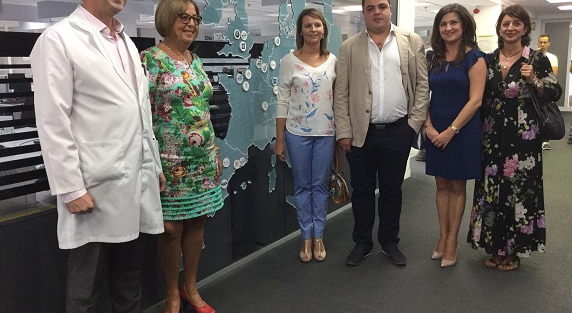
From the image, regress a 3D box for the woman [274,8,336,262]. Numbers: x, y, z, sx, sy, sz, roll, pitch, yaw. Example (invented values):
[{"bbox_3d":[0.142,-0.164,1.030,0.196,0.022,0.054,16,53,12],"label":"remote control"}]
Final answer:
[{"bbox_3d":[0.144,-0.130,3.449,0.450,1.665,0.300,-1,10,0],"label":"woman"}]

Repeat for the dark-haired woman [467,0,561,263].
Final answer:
[{"bbox_3d":[1.453,-0.118,3.297,0.540,1.649,0.330,3,11,22],"label":"dark-haired woman"}]

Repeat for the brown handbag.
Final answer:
[{"bbox_3d":[0.357,0.129,3.481,0.240,0.380,0.160,3,11,20],"label":"brown handbag"}]

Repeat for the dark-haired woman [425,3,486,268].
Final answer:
[{"bbox_3d":[1.108,-0.132,3.368,0.440,1.664,0.300,4,11,24],"label":"dark-haired woman"}]

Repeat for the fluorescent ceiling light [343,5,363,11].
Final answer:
[{"bbox_3d":[1.544,-3.219,11.159,0.600,0.080,0.600,6,12,33],"label":"fluorescent ceiling light"}]

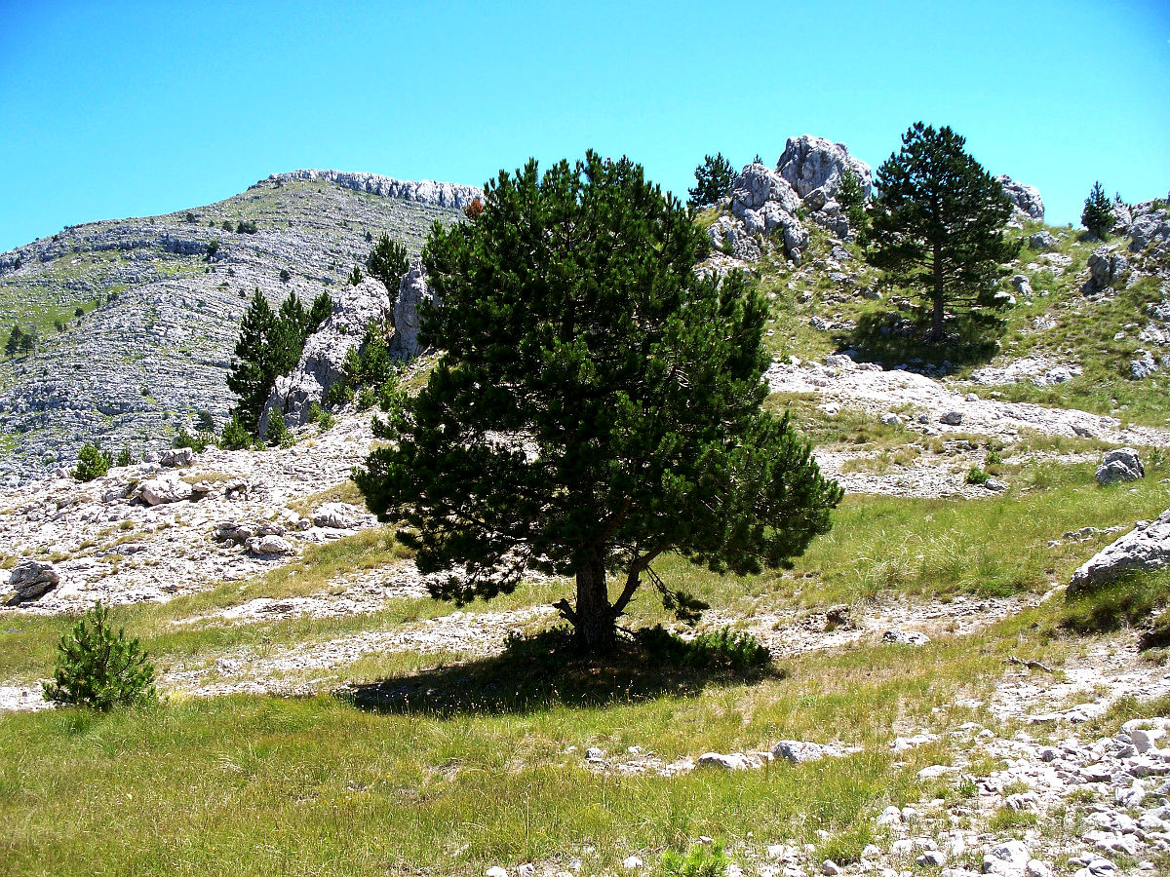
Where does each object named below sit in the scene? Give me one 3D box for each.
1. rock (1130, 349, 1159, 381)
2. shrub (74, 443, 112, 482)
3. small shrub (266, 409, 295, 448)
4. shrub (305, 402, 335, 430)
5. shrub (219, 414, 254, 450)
[{"bbox_3d":[12.672,-1.668,36.000,0.663,0.707,0.563,-1,-2,19],"label":"rock"},{"bbox_3d":[-12.410,0.601,40.000,0.982,0.953,0.933,0,2,0],"label":"shrub"},{"bbox_3d":[-7.468,-0.263,39.000,0.742,0.981,0.705,0,-2,-11],"label":"small shrub"},{"bbox_3d":[-7.693,-0.649,46.000,0.847,0.819,0.847,0,-2,-9],"label":"shrub"},{"bbox_3d":[-10.313,-0.188,47.000,1.038,1.063,0.987,0,2,0],"label":"shrub"}]

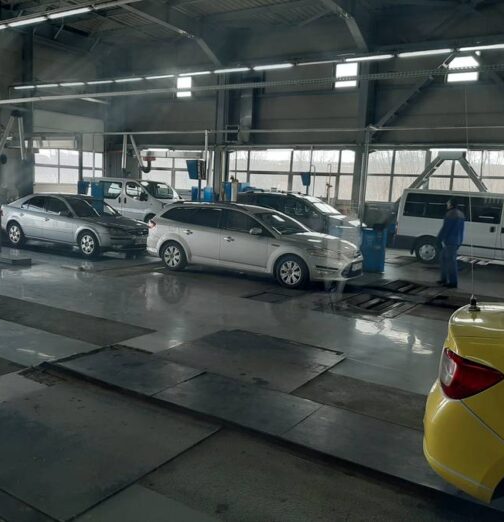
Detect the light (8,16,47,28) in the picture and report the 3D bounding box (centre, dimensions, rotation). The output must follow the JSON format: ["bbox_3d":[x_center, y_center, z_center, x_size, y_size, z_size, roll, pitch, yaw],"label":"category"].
[{"bbox_3d":[-4.622,-4.910,10.764,1.240,0.090,0.130,8,9,31],"label":"light"}]

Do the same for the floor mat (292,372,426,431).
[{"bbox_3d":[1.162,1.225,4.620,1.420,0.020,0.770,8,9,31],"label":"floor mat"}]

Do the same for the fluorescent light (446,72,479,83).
[{"bbox_3d":[6.491,-5.658,16.121,0.930,0.280,0.100,8,9,31],"label":"fluorescent light"}]

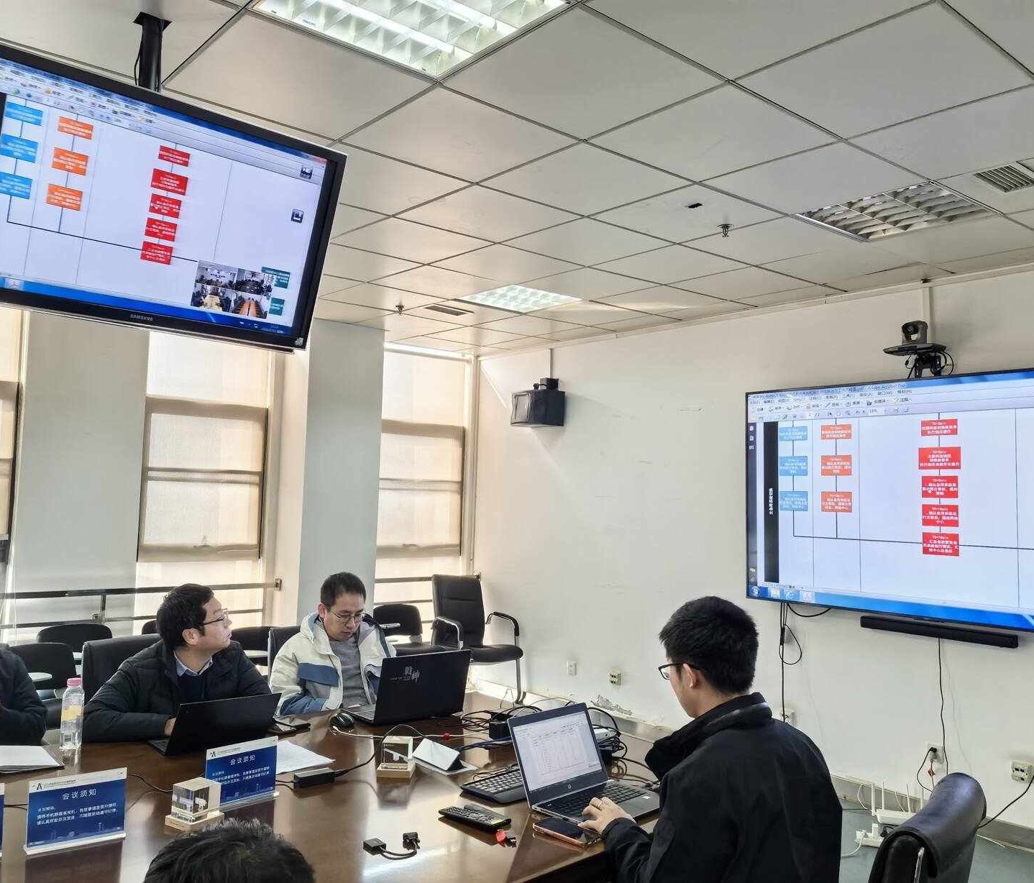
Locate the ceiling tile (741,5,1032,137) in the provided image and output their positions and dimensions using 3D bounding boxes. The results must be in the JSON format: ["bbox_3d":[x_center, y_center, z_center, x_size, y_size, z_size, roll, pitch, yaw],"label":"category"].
[{"bbox_3d":[1.037,-1.030,2.597,0.600,0.020,0.600,4,-4,-40],"label":"ceiling tile"}]

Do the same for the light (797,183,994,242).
[{"bbox_3d":[1.567,-0.967,3.795,0.600,0.060,0.590,4,-4,-40],"label":"light"}]

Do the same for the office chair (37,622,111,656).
[{"bbox_3d":[-2.550,1.501,5.376,0.530,0.790,0.580,4,-4,-40],"label":"office chair"}]

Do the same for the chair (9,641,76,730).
[{"bbox_3d":[-2.453,1.463,4.673,0.530,0.790,0.580,4,-4,-40],"label":"chair"}]

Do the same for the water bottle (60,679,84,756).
[{"bbox_3d":[-1.360,0.831,2.812,0.066,0.201,0.066,4,-4,-40],"label":"water bottle"}]

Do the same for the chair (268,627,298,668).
[{"bbox_3d":[-0.758,1.352,4.073,0.630,1.000,0.580,-2,-4,42],"label":"chair"}]

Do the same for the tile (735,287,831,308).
[{"bbox_3d":[1.578,-0.859,5.390,0.250,0.020,0.595,4,-4,-40],"label":"tile"}]

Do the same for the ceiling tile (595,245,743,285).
[{"bbox_3d":[0.792,-0.913,4.744,0.600,0.020,0.600,4,-4,-40],"label":"ceiling tile"}]

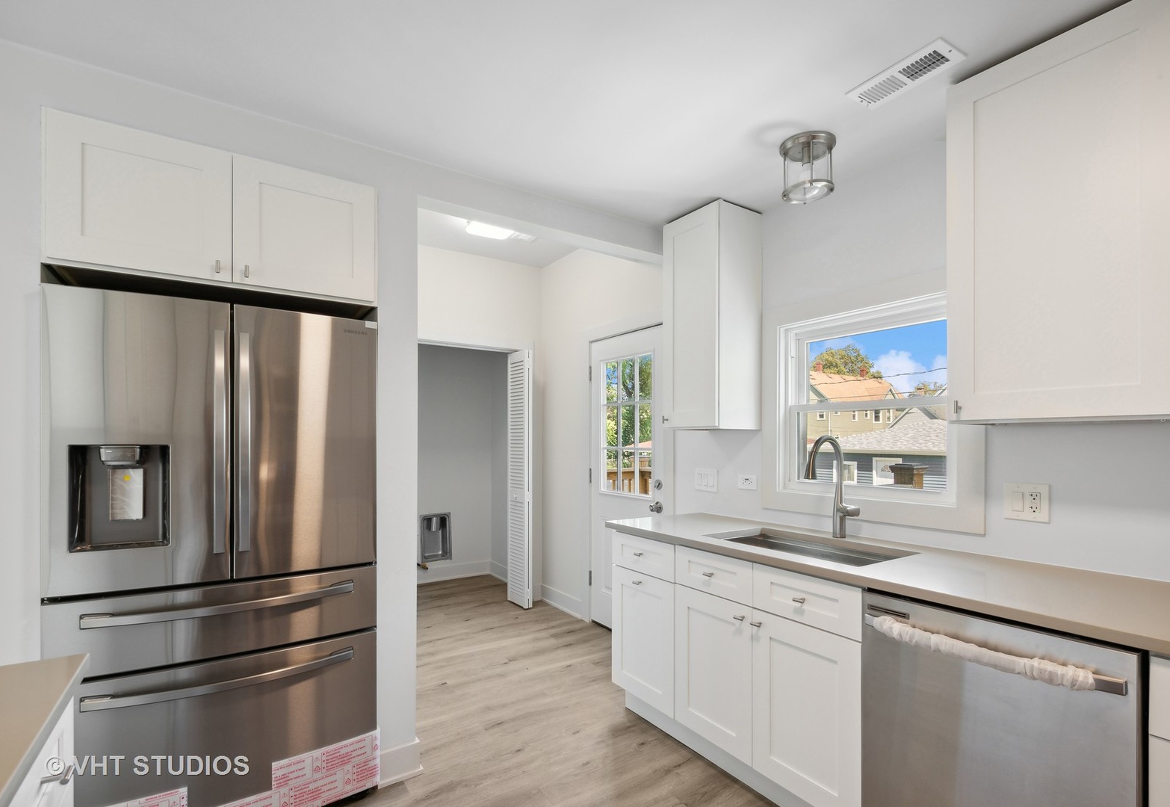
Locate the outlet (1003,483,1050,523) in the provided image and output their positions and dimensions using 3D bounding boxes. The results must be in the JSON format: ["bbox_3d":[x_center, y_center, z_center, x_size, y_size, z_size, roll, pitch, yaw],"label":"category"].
[{"bbox_3d":[1.472,0.331,1.679,0.012,0.122,0.117,2,-4,-37],"label":"outlet"}]

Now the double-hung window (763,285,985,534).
[{"bbox_3d":[1.169,0.010,2.159,0.100,0.950,0.885,2,-4,-37],"label":"double-hung window"}]

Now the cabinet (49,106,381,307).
[{"bbox_3d":[-1.332,-0.601,1.932,0.915,0.457,0.550,1,-4,-32],"label":"cabinet"}]

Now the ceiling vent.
[{"bbox_3d":[0.996,-1.023,1.579,0.145,0.015,0.287,2,-4,-37],"label":"ceiling vent"}]

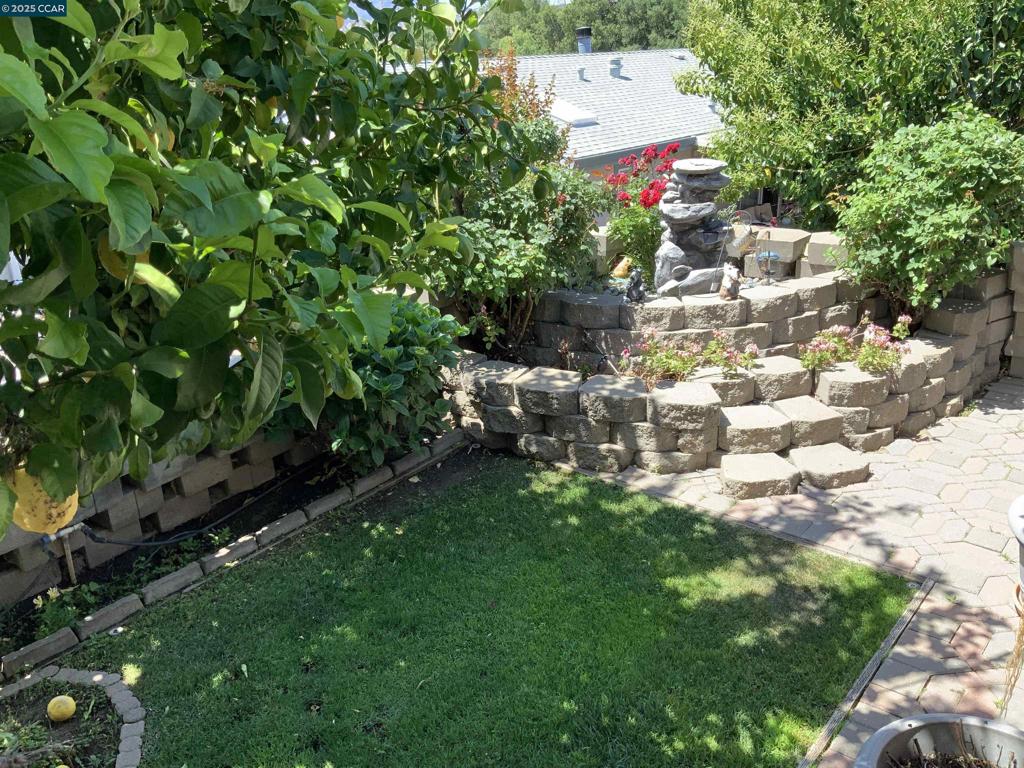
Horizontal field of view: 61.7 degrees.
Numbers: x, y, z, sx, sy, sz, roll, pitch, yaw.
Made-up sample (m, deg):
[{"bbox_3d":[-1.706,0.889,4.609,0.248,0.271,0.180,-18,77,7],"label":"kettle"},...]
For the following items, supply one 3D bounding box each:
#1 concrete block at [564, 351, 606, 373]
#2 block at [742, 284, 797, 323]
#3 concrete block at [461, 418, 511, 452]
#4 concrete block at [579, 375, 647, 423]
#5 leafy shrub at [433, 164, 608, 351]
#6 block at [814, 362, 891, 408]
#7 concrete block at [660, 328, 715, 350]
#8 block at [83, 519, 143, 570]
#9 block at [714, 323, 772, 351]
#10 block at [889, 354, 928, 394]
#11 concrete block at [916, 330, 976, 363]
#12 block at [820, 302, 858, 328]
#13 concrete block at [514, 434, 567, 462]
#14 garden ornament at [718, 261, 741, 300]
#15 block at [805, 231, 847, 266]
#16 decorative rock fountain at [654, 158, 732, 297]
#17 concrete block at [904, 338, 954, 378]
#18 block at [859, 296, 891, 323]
[{"bbox_3d":[0.558,-0.193,5.973,0.416,0.157,0.307,7,23,21],"label":"concrete block"},{"bbox_3d":[1.690,-0.548,5.825,0.406,0.150,0.290,-9,23,-18],"label":"block"},{"bbox_3d":[-0.089,0.303,5.629,0.416,0.157,0.307,12,26,32],"label":"concrete block"},{"bbox_3d":[0.639,0.078,5.268,0.410,0.154,0.305,5,24,18],"label":"concrete block"},{"bbox_3d":[0.052,-0.884,5.993,1.150,1.160,1.050,-3,22,0],"label":"leafy shrub"},{"bbox_3d":[2.098,-0.021,5.322,0.410,0.154,0.305,1,23,9],"label":"block"},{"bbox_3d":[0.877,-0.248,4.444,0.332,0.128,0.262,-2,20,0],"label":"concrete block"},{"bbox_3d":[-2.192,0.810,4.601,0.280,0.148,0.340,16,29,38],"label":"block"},{"bbox_3d":[1.491,-0.350,5.749,0.406,0.150,0.290,-7,22,-13],"label":"block"},{"bbox_3d":[2.421,-0.052,5.468,0.406,0.150,0.290,-14,24,-27],"label":"block"},{"bbox_3d":[2.079,-0.179,4.145,0.280,0.103,0.225,-19,26,-37],"label":"concrete block"},{"bbox_3d":[2.160,-0.478,5.883,0.400,0.153,0.315,-15,24,-30],"label":"block"},{"bbox_3d":[0.204,0.371,5.417,0.380,0.146,0.305,4,23,17],"label":"concrete block"},{"bbox_3d":[1.391,-0.670,5.479,0.120,0.232,0.130,-19,26,-37],"label":"garden ornament"},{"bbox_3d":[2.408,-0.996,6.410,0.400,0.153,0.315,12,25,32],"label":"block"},{"bbox_3d":[1.278,-1.102,6.072,0.520,0.880,0.460,2,22,9],"label":"decorative rock fountain"},{"bbox_3d":[2.697,-0.162,5.712,0.416,0.157,0.307,-20,28,-38],"label":"concrete block"},{"bbox_3d":[2.462,-0.540,5.989,0.370,0.154,0.290,-14,25,-26],"label":"block"}]

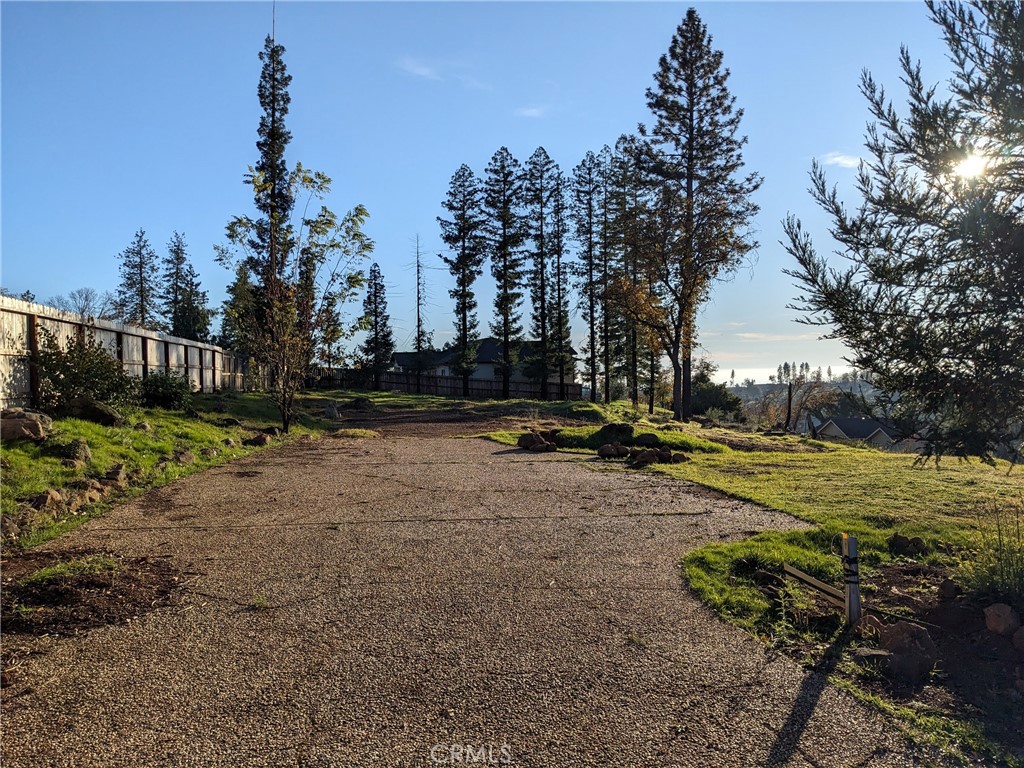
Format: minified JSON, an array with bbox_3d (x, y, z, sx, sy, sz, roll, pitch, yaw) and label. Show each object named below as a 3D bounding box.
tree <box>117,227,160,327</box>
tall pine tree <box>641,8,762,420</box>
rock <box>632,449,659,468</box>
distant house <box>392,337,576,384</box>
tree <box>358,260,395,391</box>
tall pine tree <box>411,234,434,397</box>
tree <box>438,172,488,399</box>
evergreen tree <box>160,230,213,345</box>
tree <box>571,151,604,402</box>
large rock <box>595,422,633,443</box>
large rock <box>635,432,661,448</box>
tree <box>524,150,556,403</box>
[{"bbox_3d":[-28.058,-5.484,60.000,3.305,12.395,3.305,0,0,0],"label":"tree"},{"bbox_3d":[9.016,-8.064,38.000,5.804,19.602,5.804,0,0,0],"label":"tall pine tree"},{"bbox_3d":[2.745,1.500,16.300,0.531,0.327,0.420,0,0,0],"label":"rock"},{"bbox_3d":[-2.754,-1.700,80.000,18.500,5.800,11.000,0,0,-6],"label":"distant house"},{"bbox_3d":[-10.518,-4.425,62.000,2.795,10.014,2.795,0,0,0],"label":"tree"},{"bbox_3d":[-6.799,-5.221,60.000,1.653,12.020,1.653,0,0,0],"label":"tall pine tree"},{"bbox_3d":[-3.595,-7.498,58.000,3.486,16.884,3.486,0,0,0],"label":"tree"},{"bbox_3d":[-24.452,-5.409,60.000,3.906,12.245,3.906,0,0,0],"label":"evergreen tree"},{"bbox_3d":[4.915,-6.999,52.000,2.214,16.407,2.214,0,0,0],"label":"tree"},{"bbox_3d":[2.669,1.283,20.500,0.950,0.590,0.800,0,0,0],"label":"large rock"},{"bbox_3d":[3.274,1.365,19.300,0.628,0.387,0.500,0,0,0],"label":"large rock"},{"bbox_3d":[1.928,-7.765,56.000,2.384,17.774,2.384,0,0,0],"label":"tree"}]

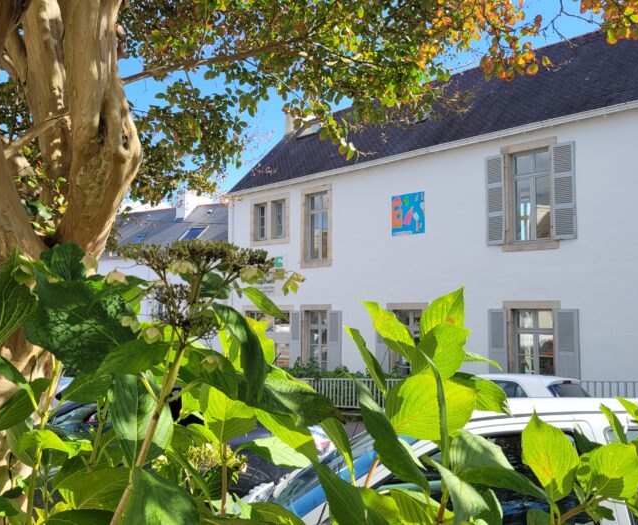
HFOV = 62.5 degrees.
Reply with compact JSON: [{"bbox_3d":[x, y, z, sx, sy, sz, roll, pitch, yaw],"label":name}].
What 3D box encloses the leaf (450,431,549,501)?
[{"bbox_3d":[0.269,0.301,0.780,0.151,0.104,0.070,-2,-7,19],"label":"leaf"}]

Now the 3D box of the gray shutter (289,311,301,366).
[{"bbox_3d":[-0.801,2.654,17.260,0.464,2.096,0.050,-5,-8,40],"label":"gray shutter"}]

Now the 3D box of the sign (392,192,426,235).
[{"bbox_3d":[2.528,-1.365,14.954,1.058,1.174,0.030,-5,-8,40],"label":"sign"}]

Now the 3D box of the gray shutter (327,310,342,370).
[{"bbox_3d":[0.486,2.549,16.185,0.471,2.096,0.050,-5,-8,40],"label":"gray shutter"}]

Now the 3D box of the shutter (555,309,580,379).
[{"bbox_3d":[5.649,2.122,11.878,0.477,2.109,0.050,-5,-8,40],"label":"shutter"}]

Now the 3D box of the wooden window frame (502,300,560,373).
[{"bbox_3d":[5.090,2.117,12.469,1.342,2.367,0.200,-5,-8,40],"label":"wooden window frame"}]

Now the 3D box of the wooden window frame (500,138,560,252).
[{"bbox_3d":[5.153,-1.623,12.860,1.355,2.690,0.200,-5,-8,40],"label":"wooden window frame"}]

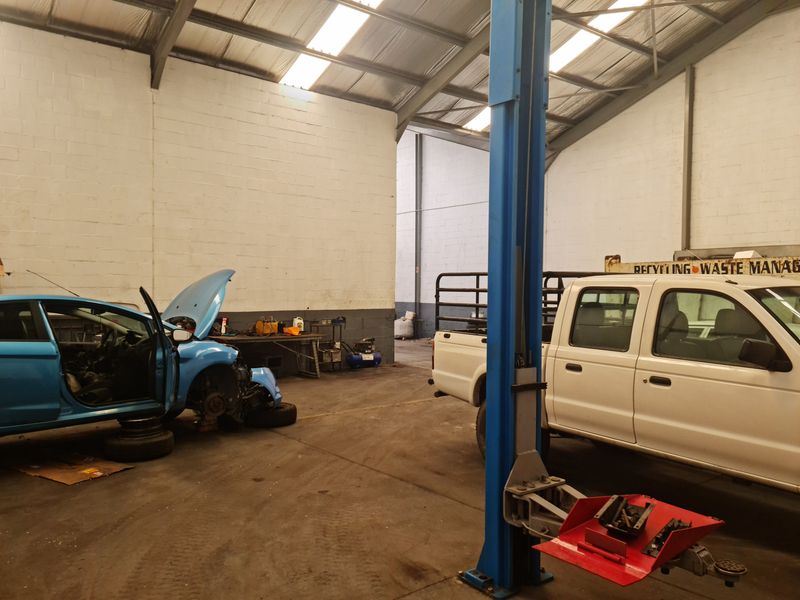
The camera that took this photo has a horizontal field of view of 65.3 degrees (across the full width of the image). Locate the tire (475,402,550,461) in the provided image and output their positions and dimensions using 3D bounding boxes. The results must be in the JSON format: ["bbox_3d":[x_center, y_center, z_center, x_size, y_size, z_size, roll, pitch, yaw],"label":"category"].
[{"bbox_3d":[1.005,1.217,5.606,0.235,0.735,0.735,0,2,-34],"label":"tire"}]

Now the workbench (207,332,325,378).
[{"bbox_3d":[-2.521,1.023,10.830,2.300,0.760,0.800,-1,2,-40],"label":"workbench"}]

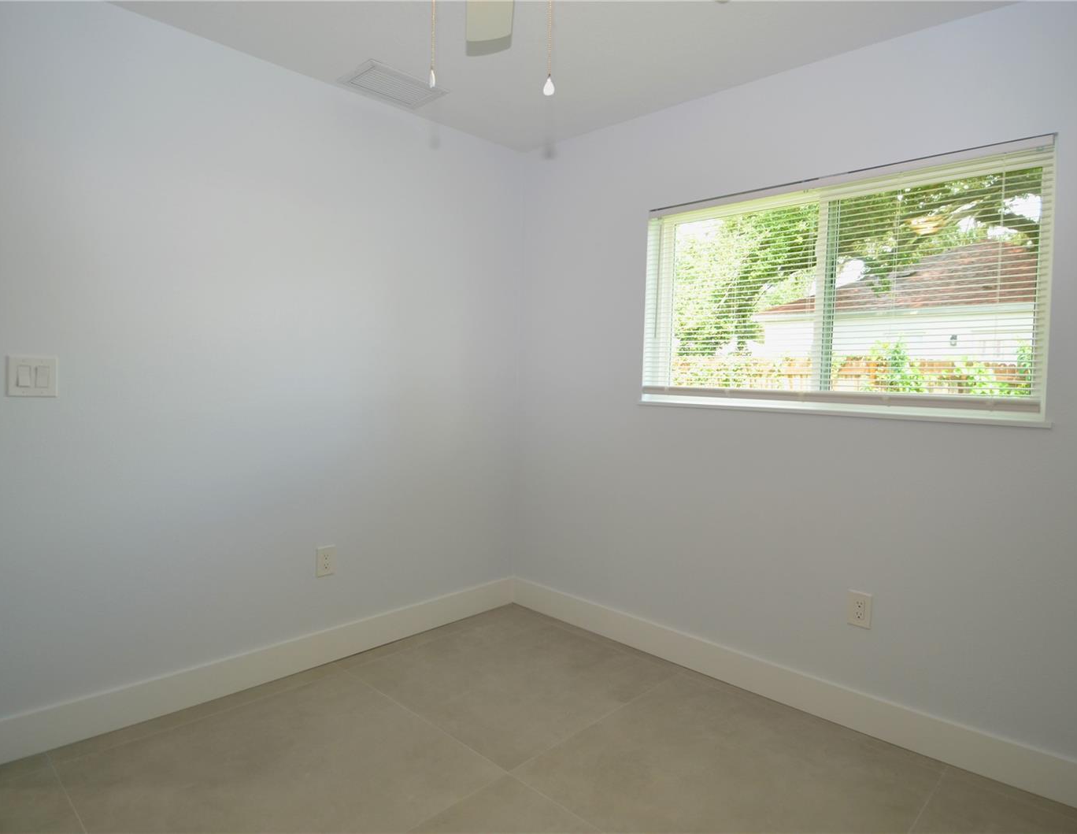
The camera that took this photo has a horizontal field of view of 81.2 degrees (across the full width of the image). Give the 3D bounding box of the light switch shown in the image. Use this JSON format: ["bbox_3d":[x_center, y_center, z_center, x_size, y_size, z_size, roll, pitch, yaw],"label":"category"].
[{"bbox_3d":[-1.560,-0.124,1.937,0.012,0.125,0.125,4,4,44],"label":"light switch"}]

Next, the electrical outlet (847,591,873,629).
[{"bbox_3d":[1.150,0.691,2.250,0.080,0.125,0.010,4,4,44],"label":"electrical outlet"}]

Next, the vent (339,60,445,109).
[{"bbox_3d":[-0.594,-1.355,2.570,0.255,0.020,0.365,4,4,44],"label":"vent"}]

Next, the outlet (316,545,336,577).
[{"bbox_3d":[-0.905,0.616,2.680,0.010,0.125,0.080,4,4,44],"label":"outlet"}]

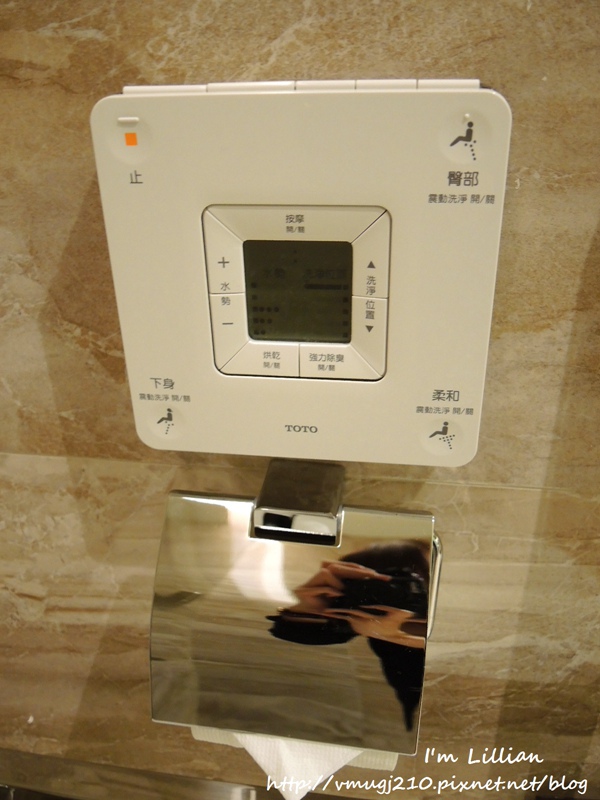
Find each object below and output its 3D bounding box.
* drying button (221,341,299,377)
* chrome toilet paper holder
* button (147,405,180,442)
[{"bbox_3d":[-0.020,-0.020,0.335,0.040,0.018,0.004,3,27,8],"label":"drying button"},{"bbox_3d":[0.001,0.103,0.366,0.140,0.102,0.102,3,27,8],"label":"chrome toilet paper holder"},{"bbox_3d":[-0.069,0.012,0.360,0.020,0.020,0.003,3,27,8],"label":"button"}]

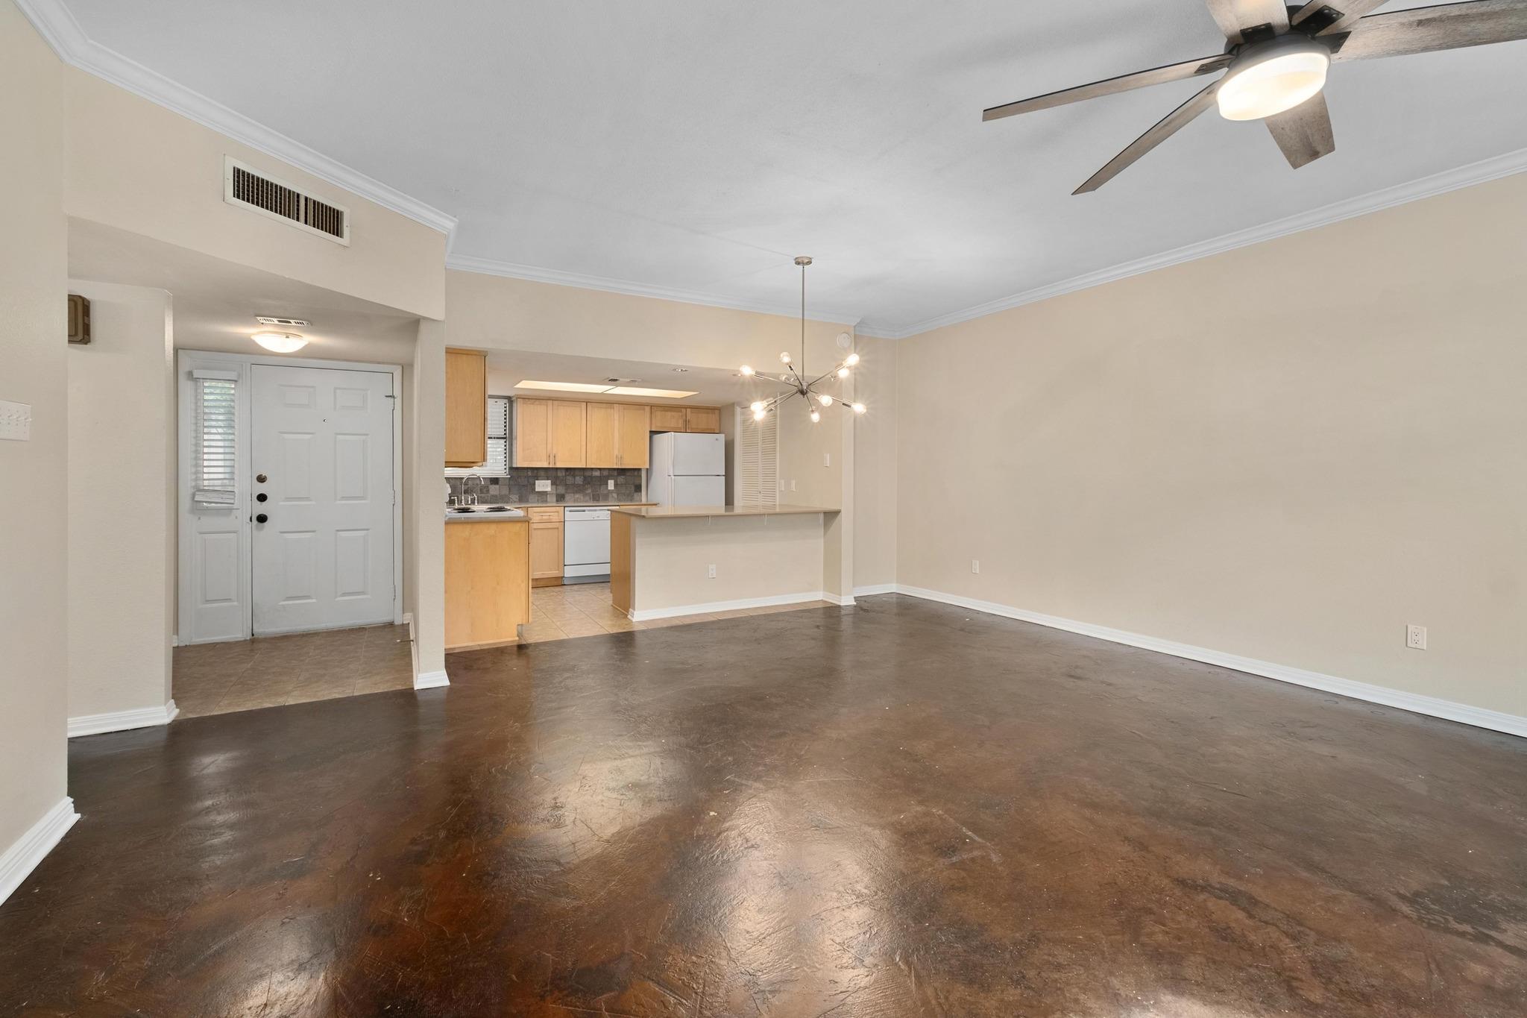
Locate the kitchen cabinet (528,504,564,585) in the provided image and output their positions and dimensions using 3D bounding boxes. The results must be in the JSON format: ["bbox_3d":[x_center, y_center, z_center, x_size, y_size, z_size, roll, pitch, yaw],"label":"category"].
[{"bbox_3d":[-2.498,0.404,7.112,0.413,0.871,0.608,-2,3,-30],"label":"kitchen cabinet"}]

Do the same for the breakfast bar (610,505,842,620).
[{"bbox_3d":[-0.369,0.448,5.959,1.922,0.906,1.115,-2,3,-30],"label":"breakfast bar"}]

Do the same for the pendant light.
[{"bbox_3d":[0.286,-1.187,4.551,0.900,1.200,0.900,0,3,0],"label":"pendant light"}]

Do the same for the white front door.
[{"bbox_3d":[-3.474,-0.076,5.057,0.915,2.042,0.045,-2,3,-30],"label":"white front door"}]

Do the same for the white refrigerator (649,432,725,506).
[{"bbox_3d":[-0.950,-0.058,7.931,0.707,1.708,0.767,-2,3,-30],"label":"white refrigerator"}]

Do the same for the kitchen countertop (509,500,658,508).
[{"bbox_3d":[-2.112,-0.062,7.325,1.673,0.037,0.647,-2,3,-30],"label":"kitchen countertop"}]

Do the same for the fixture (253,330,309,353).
[{"bbox_3d":[-3.180,-1.085,4.183,0.310,0.120,0.310,-2,3,-30],"label":"fixture"}]

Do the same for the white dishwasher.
[{"bbox_3d":[-2.053,0.395,7.371,0.608,0.862,0.608,-2,3,-30],"label":"white dishwasher"}]

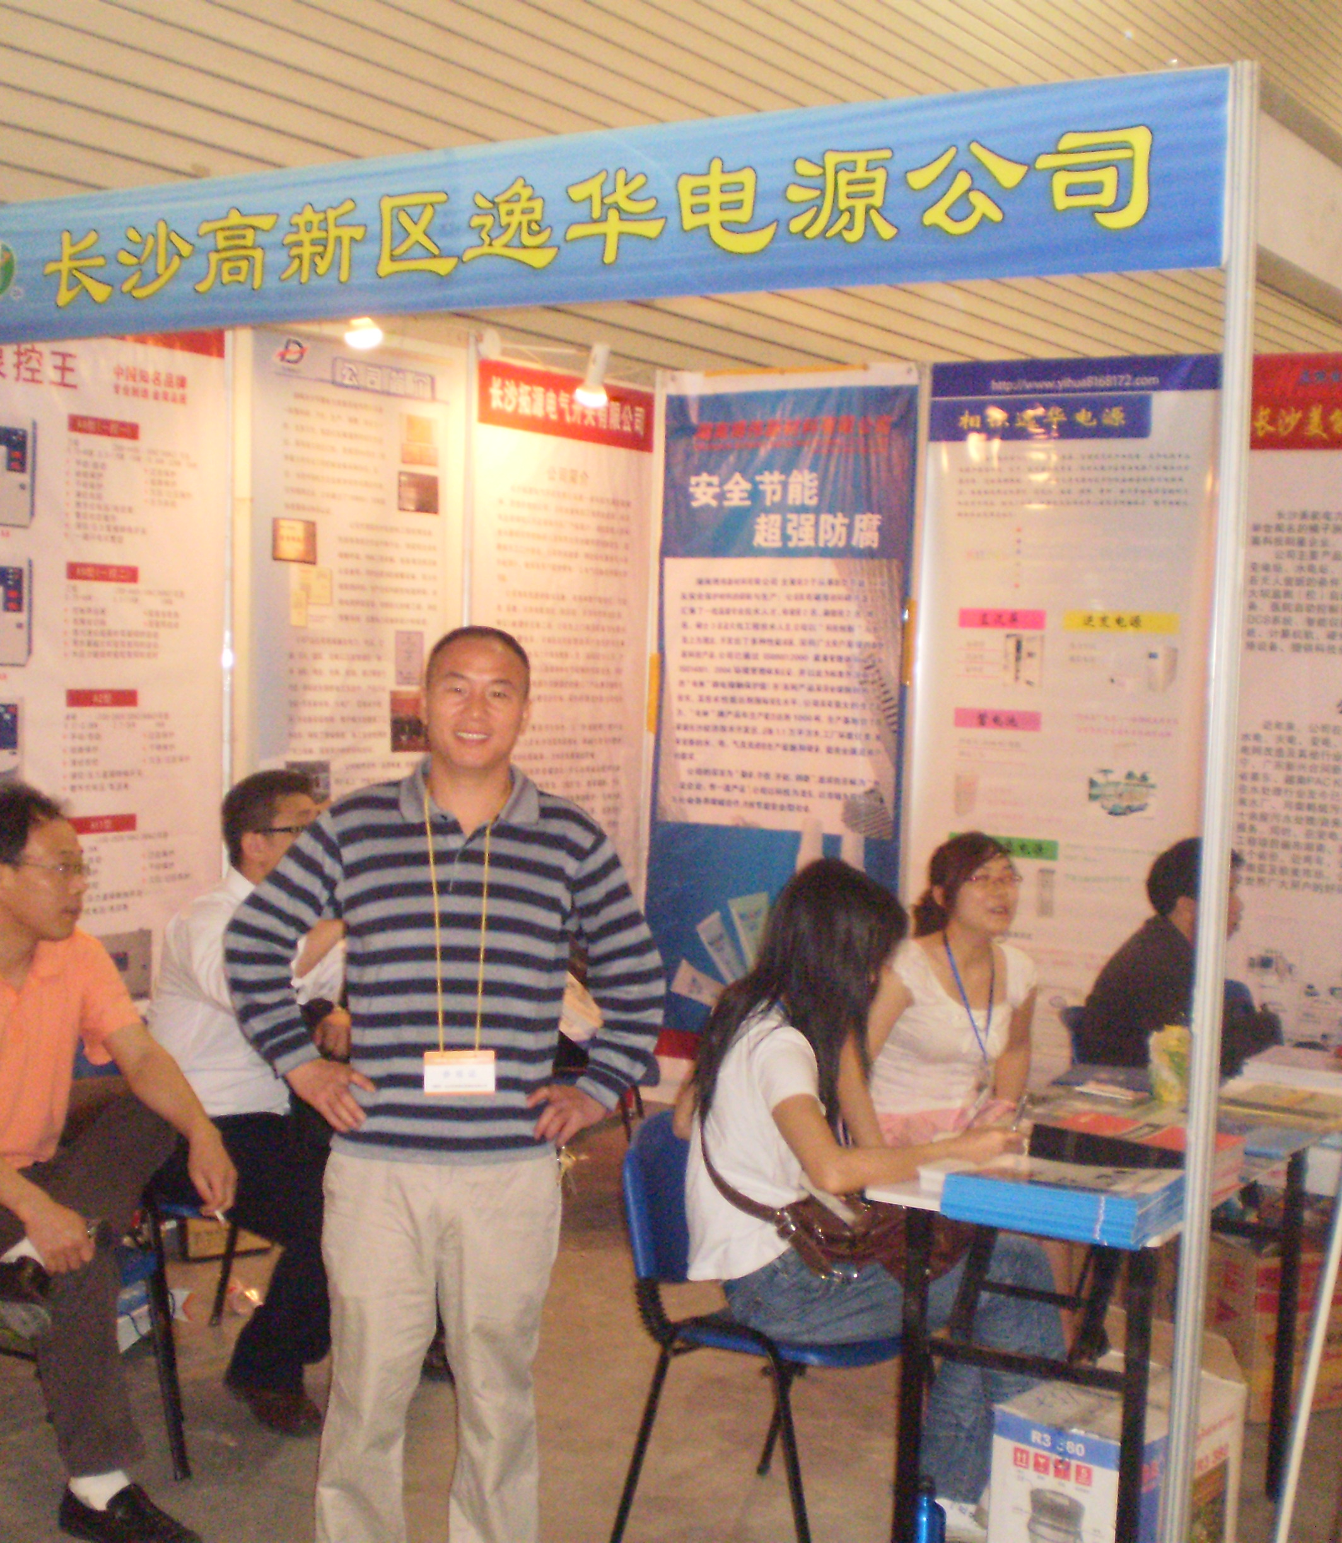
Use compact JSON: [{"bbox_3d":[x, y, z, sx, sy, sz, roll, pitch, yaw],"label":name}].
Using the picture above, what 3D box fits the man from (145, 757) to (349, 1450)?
[{"bbox_3d":[-0.732,0.664,4.467,0.710,1.290,0.520,3,4,12],"label":"man"}]

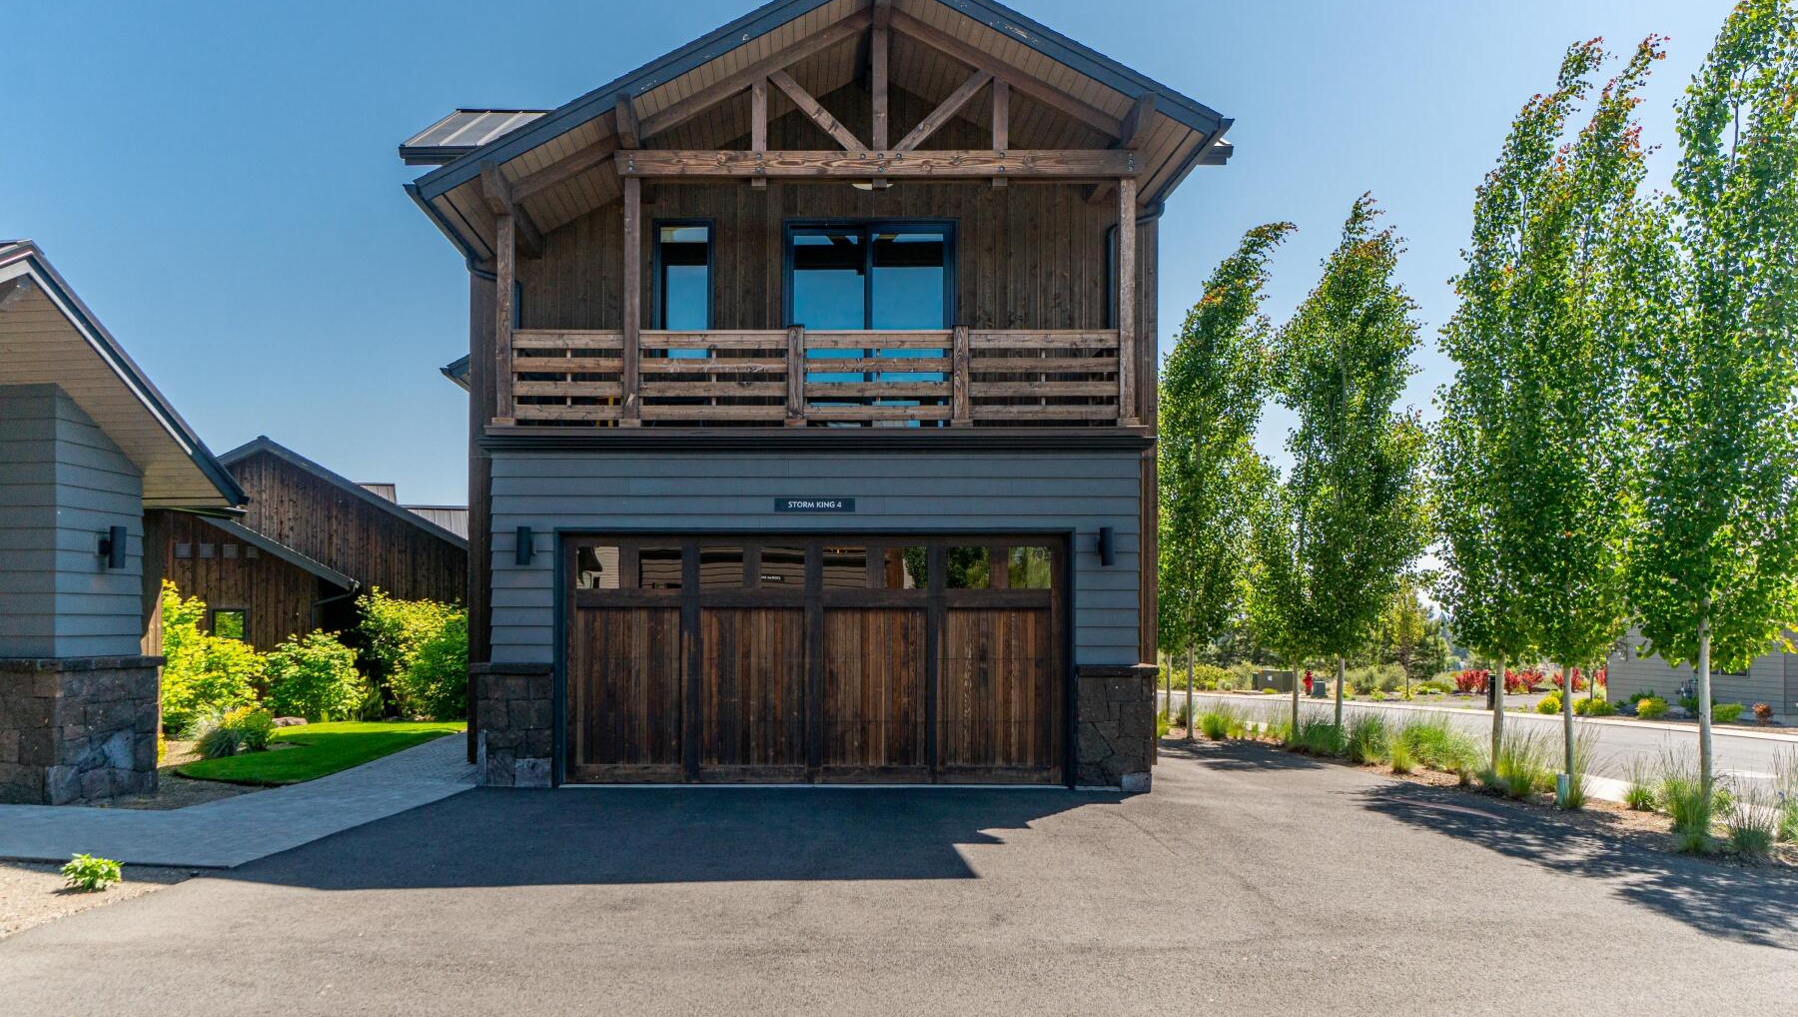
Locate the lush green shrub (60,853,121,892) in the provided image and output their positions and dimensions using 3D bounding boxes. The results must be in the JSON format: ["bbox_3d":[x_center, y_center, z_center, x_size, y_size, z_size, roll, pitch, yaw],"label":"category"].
[{"bbox_3d":[-4.946,2.218,8.250,0.370,0.200,0.340,0,-2,0],"label":"lush green shrub"}]

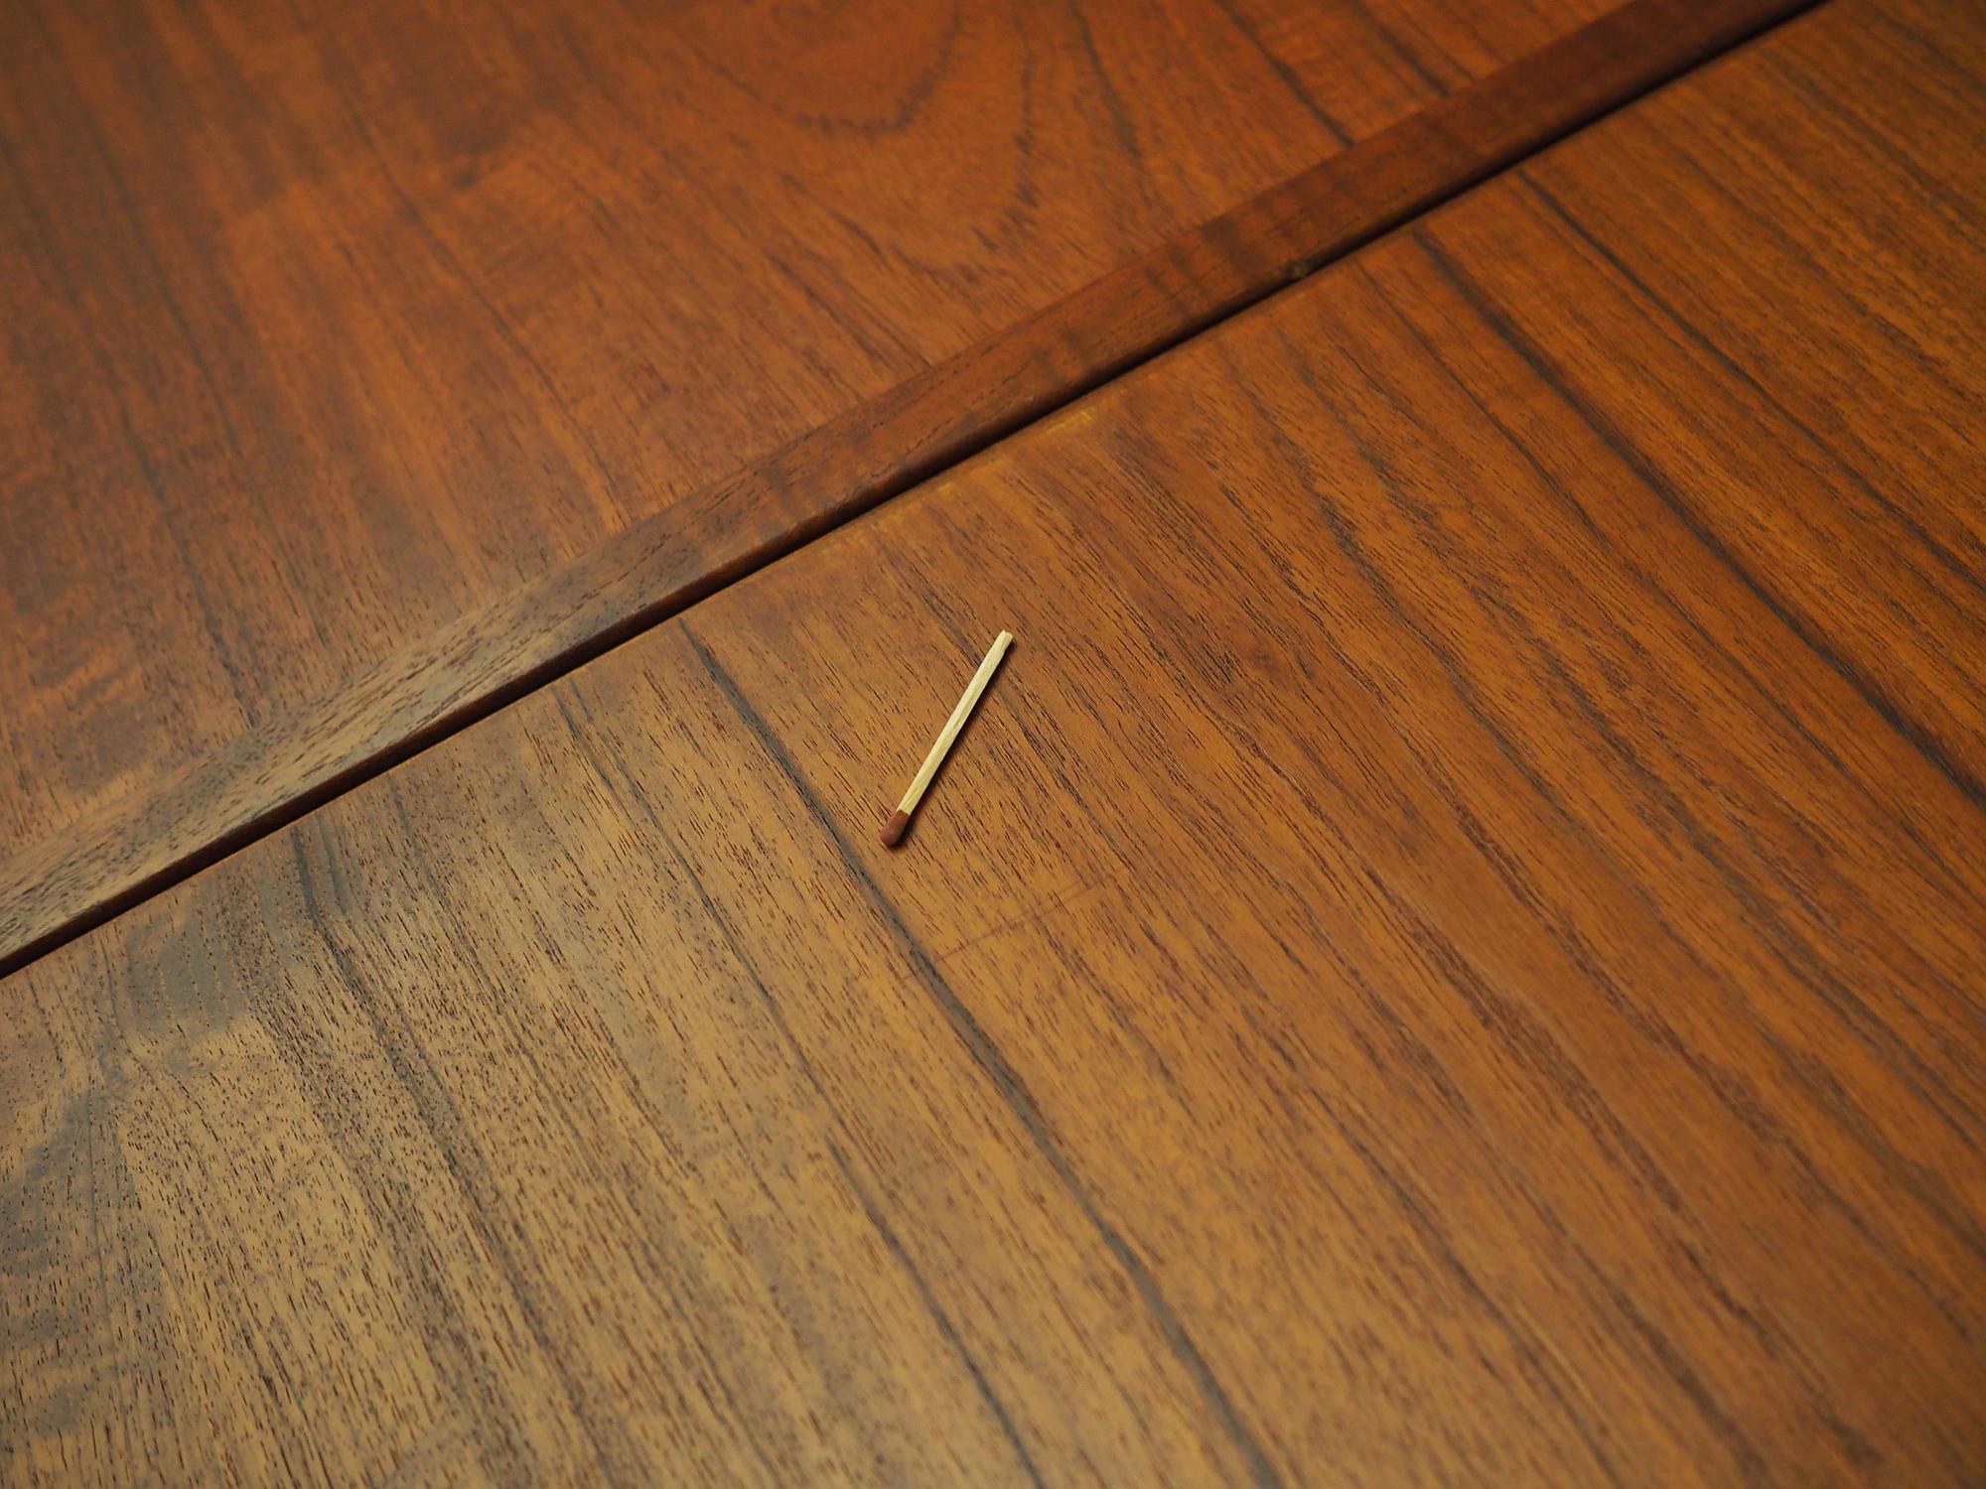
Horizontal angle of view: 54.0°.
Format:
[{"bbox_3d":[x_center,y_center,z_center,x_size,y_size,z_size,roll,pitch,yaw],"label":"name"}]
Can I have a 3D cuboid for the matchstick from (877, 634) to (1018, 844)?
[{"bbox_3d":[-0.008,-0.002,0.333,0.003,0.003,0.046,18,62,22],"label":"matchstick"}]

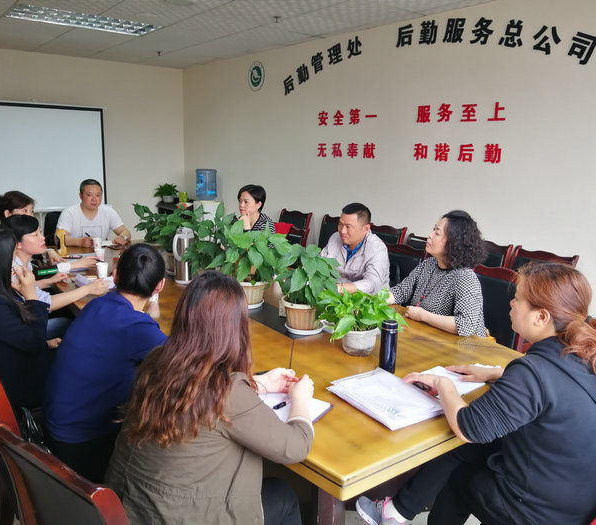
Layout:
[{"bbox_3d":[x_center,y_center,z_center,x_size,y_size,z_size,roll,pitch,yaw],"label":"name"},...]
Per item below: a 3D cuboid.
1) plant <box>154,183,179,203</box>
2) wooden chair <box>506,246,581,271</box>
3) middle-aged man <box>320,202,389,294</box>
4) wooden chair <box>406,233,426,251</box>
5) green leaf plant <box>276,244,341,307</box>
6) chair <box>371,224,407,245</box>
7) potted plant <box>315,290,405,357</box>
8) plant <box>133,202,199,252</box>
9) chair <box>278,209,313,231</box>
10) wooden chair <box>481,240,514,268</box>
[{"bbox_3d":[-1.739,-0.926,7.222,0.300,0.260,0.300,-1,12,-13],"label":"plant"},{"bbox_3d":[1.380,0.434,3.438,0.560,1.000,0.450,-7,15,-36],"label":"wooden chair"},{"bbox_3d":[0.266,0.288,3.355,0.780,1.290,0.560,-7,15,-36],"label":"middle-aged man"},{"bbox_3d":[0.777,0.325,3.891,0.560,1.000,0.450,-7,15,-36],"label":"wooden chair"},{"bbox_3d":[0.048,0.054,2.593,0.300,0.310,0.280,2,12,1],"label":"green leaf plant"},{"bbox_3d":[0.529,0.185,4.513,0.580,1.000,0.470,-7,15,-36],"label":"chair"},{"bbox_3d":[0.276,0.260,2.347,0.360,0.260,0.320,3,12,7],"label":"potted plant"},{"bbox_3d":[-0.891,-0.162,3.706,0.420,0.430,0.420,-1,12,-13],"label":"plant"},{"bbox_3d":[-0.215,0.000,5.297,0.580,1.000,0.470,-7,15,-36],"label":"chair"},{"bbox_3d":[1.105,0.349,3.801,0.580,1.000,0.470,-7,15,-36],"label":"wooden chair"}]

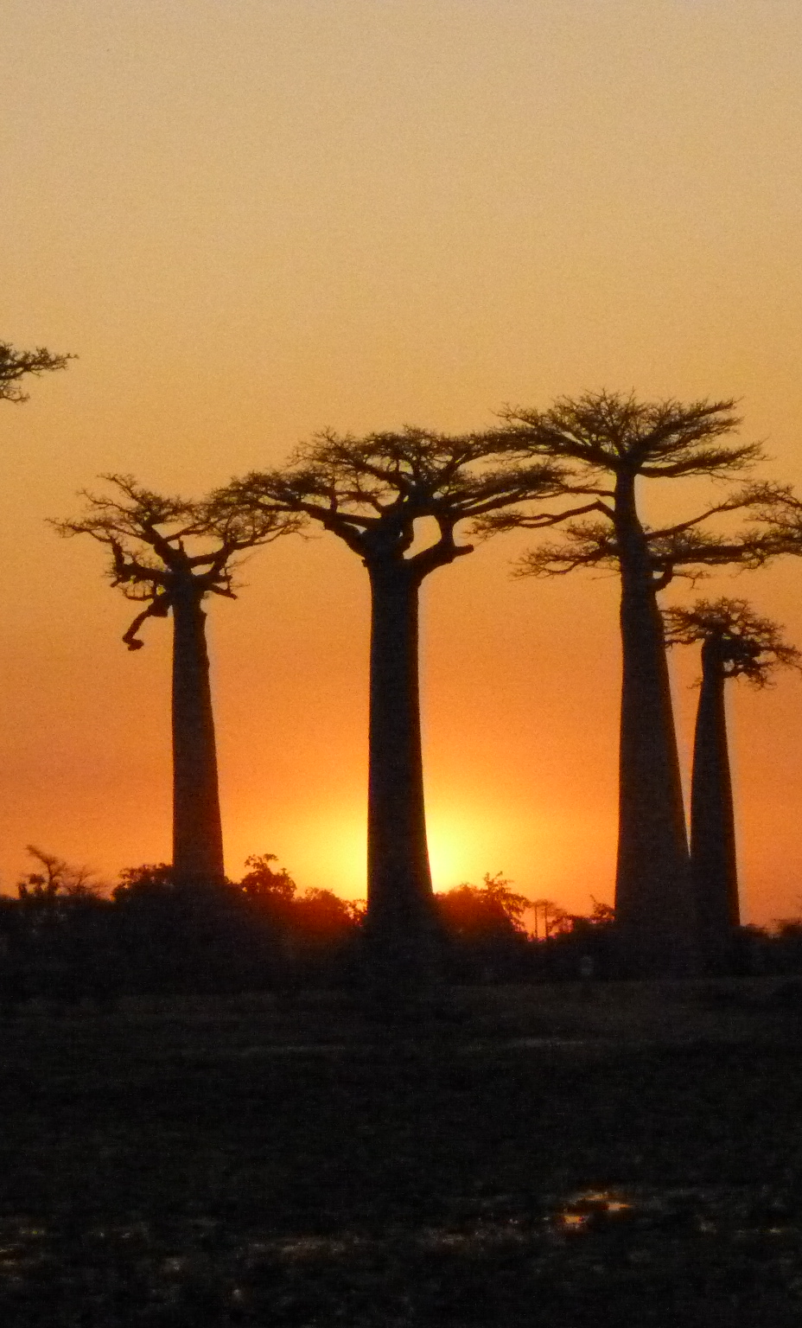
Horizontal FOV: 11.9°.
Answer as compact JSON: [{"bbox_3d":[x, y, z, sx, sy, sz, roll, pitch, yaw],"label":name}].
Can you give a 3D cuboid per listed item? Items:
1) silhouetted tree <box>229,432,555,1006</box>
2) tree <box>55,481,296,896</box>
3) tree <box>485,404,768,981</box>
[{"bbox_3d":[-0.195,1.538,108.000,9.255,16.278,8.977,-2,-4,0],"label":"silhouetted tree"},{"bbox_3d":[-7.582,2.116,129.000,7.896,16.838,7.659,-2,-4,0],"label":"tree"},{"bbox_3d":[7.016,0.622,119.000,8.408,18.279,8.155,-2,-4,0],"label":"tree"}]

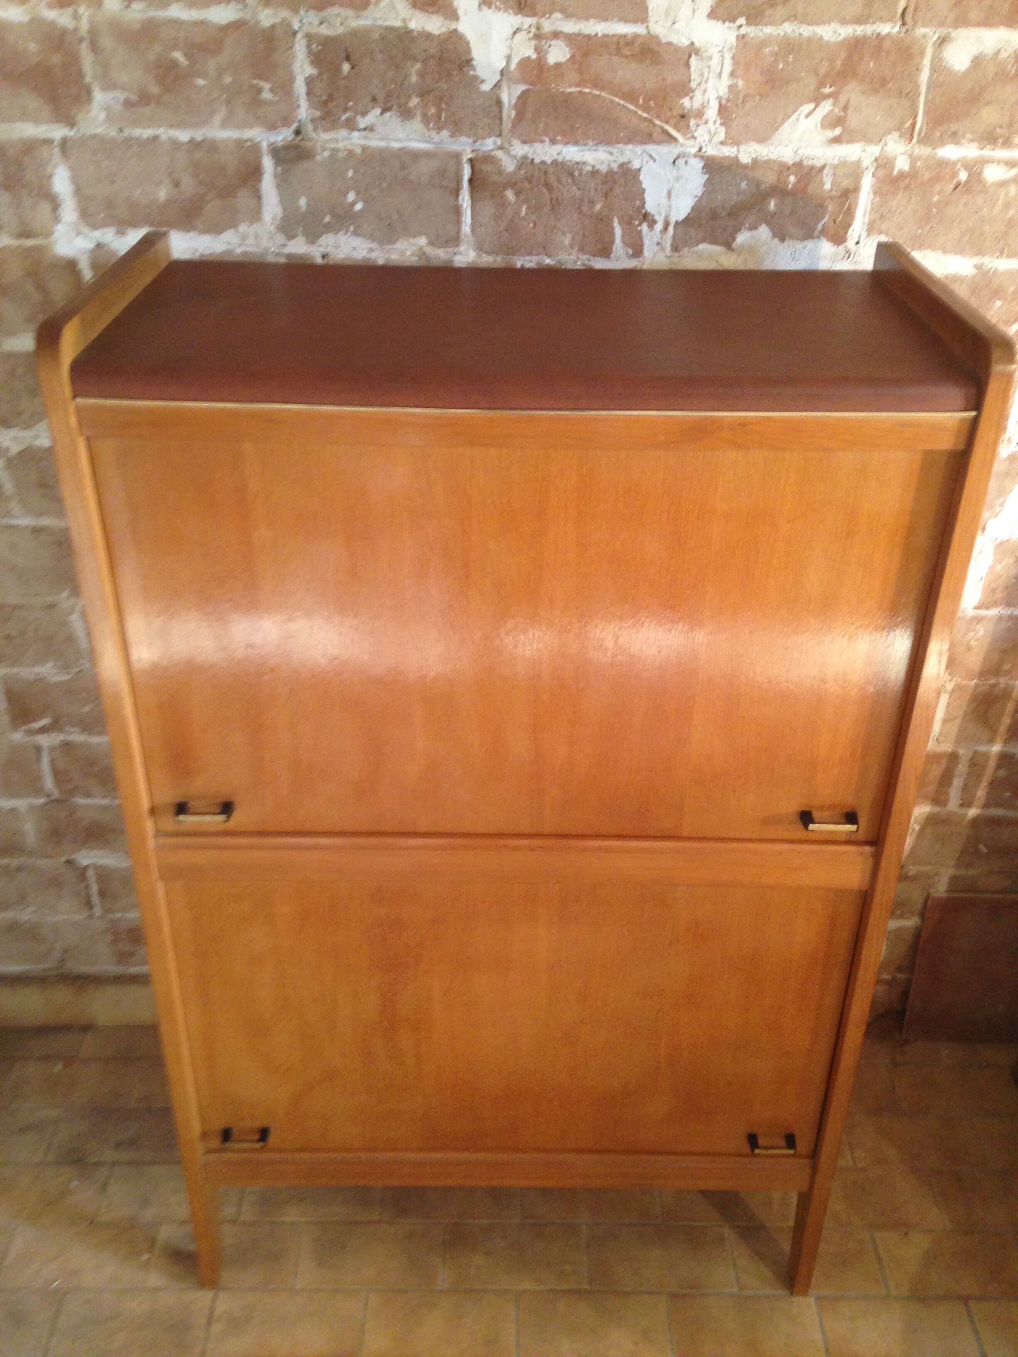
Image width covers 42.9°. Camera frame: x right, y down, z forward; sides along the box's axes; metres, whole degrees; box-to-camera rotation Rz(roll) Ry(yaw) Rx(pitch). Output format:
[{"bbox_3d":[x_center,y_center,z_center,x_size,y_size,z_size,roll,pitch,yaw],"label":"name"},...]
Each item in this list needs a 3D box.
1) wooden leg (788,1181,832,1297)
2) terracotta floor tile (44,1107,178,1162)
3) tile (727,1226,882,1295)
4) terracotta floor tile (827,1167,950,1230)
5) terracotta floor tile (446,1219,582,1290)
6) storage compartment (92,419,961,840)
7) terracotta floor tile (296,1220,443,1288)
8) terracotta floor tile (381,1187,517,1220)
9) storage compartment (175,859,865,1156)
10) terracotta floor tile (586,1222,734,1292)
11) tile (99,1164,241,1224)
[{"bbox_3d":[0.404,0.740,1.748,0.026,0.227,0.049,0,30,0],"label":"wooden leg"},{"bbox_3d":[-0.607,0.716,2.018,0.200,0.012,0.099,0,30,0],"label":"terracotta floor tile"},{"bbox_3d":[0.422,0.829,1.832,0.200,0.012,0.099,0,30,0],"label":"tile"},{"bbox_3d":[0.532,0.777,1.921,0.200,0.012,0.099,0,30,0],"label":"terracotta floor tile"},{"bbox_3d":[0.010,0.827,1.834,0.200,0.012,0.099,0,30,0],"label":"terracotta floor tile"},{"bbox_3d":[0.006,-0.128,1.443,0.789,0.468,0.380,0,30,0],"label":"storage compartment"},{"bbox_3d":[-0.196,0.825,1.835,0.200,0.012,0.099,0,30,0],"label":"terracotta floor tile"},{"bbox_3d":[-0.086,0.773,1.925,0.200,0.012,0.099,0,30,0],"label":"terracotta floor tile"},{"bbox_3d":[0.005,0.297,1.693,0.789,0.484,0.380,0,30,0],"label":"storage compartment"},{"bbox_3d":[0.216,0.828,1.833,0.200,0.012,0.099,0,30,0],"label":"terracotta floor tile"},{"bbox_3d":[-0.498,0.770,1.927,0.200,0.012,0.099,0,30,0],"label":"tile"}]

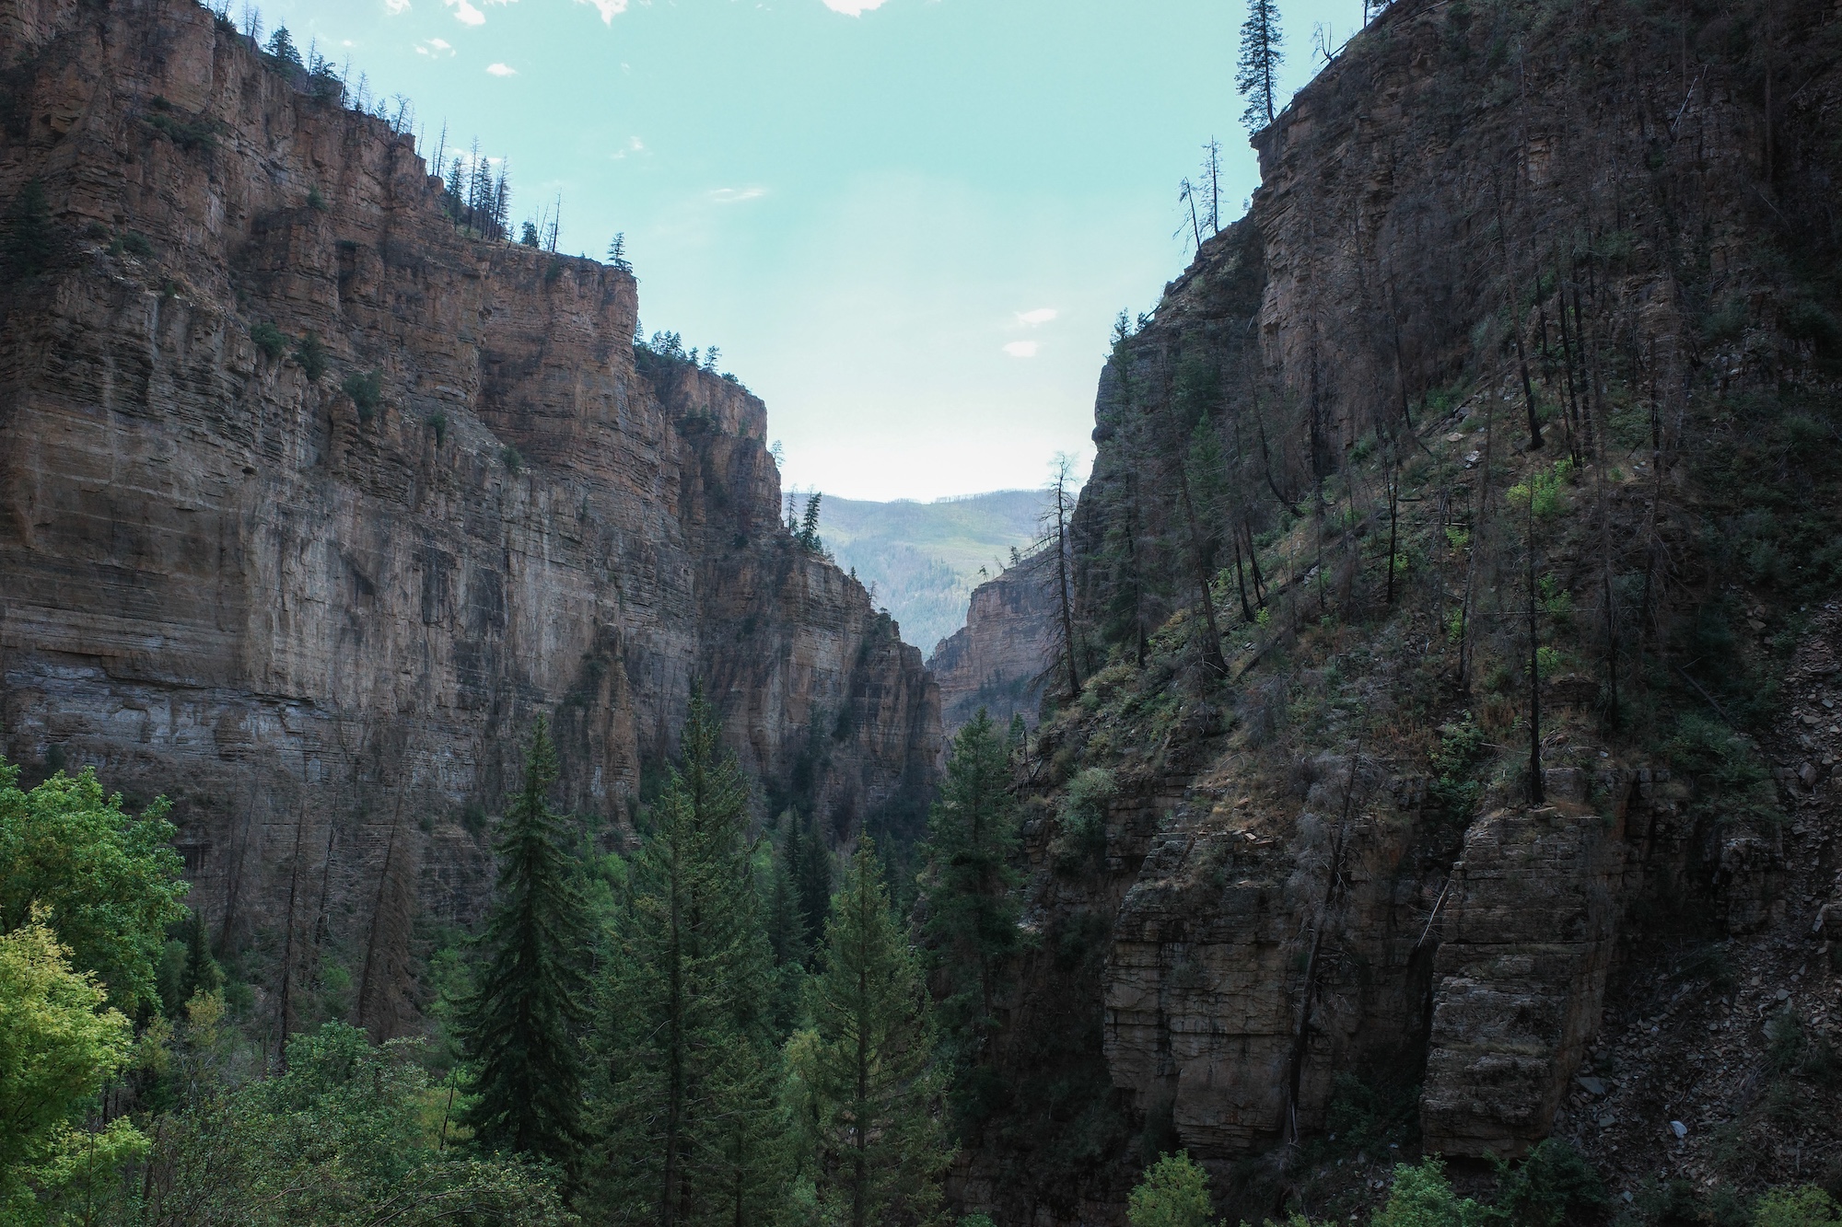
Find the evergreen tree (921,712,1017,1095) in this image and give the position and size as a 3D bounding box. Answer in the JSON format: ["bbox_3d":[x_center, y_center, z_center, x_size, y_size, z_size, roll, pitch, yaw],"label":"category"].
[{"bbox_3d":[2.320,13.970,69.000,4.710,18.510,4.710,0,-8,2],"label":"evergreen tree"}]

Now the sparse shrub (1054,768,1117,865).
[{"bbox_3d":[7.560,9.310,66.000,2.770,4.310,2.770,-1,-8,6],"label":"sparse shrub"}]

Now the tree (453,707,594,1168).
[{"bbox_3d":[-16.360,13.520,59.000,5.460,18.610,5.460,2,-8,-15],"label":"tree"}]

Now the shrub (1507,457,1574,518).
[{"bbox_3d":[32.000,-6.470,74.000,3.320,3.130,2.990,-4,-9,24],"label":"shrub"}]

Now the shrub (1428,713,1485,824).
[{"bbox_3d":[22.420,6.470,60.000,2.280,4.530,2.280,-3,-9,20],"label":"shrub"}]

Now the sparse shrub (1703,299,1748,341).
[{"bbox_3d":[46.050,-16.850,82.000,2.480,2.440,2.350,-5,-9,30],"label":"sparse shrub"}]

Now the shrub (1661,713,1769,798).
[{"bbox_3d":[34.380,6.130,62.000,4.530,3.590,3.400,-4,-9,29],"label":"shrub"}]

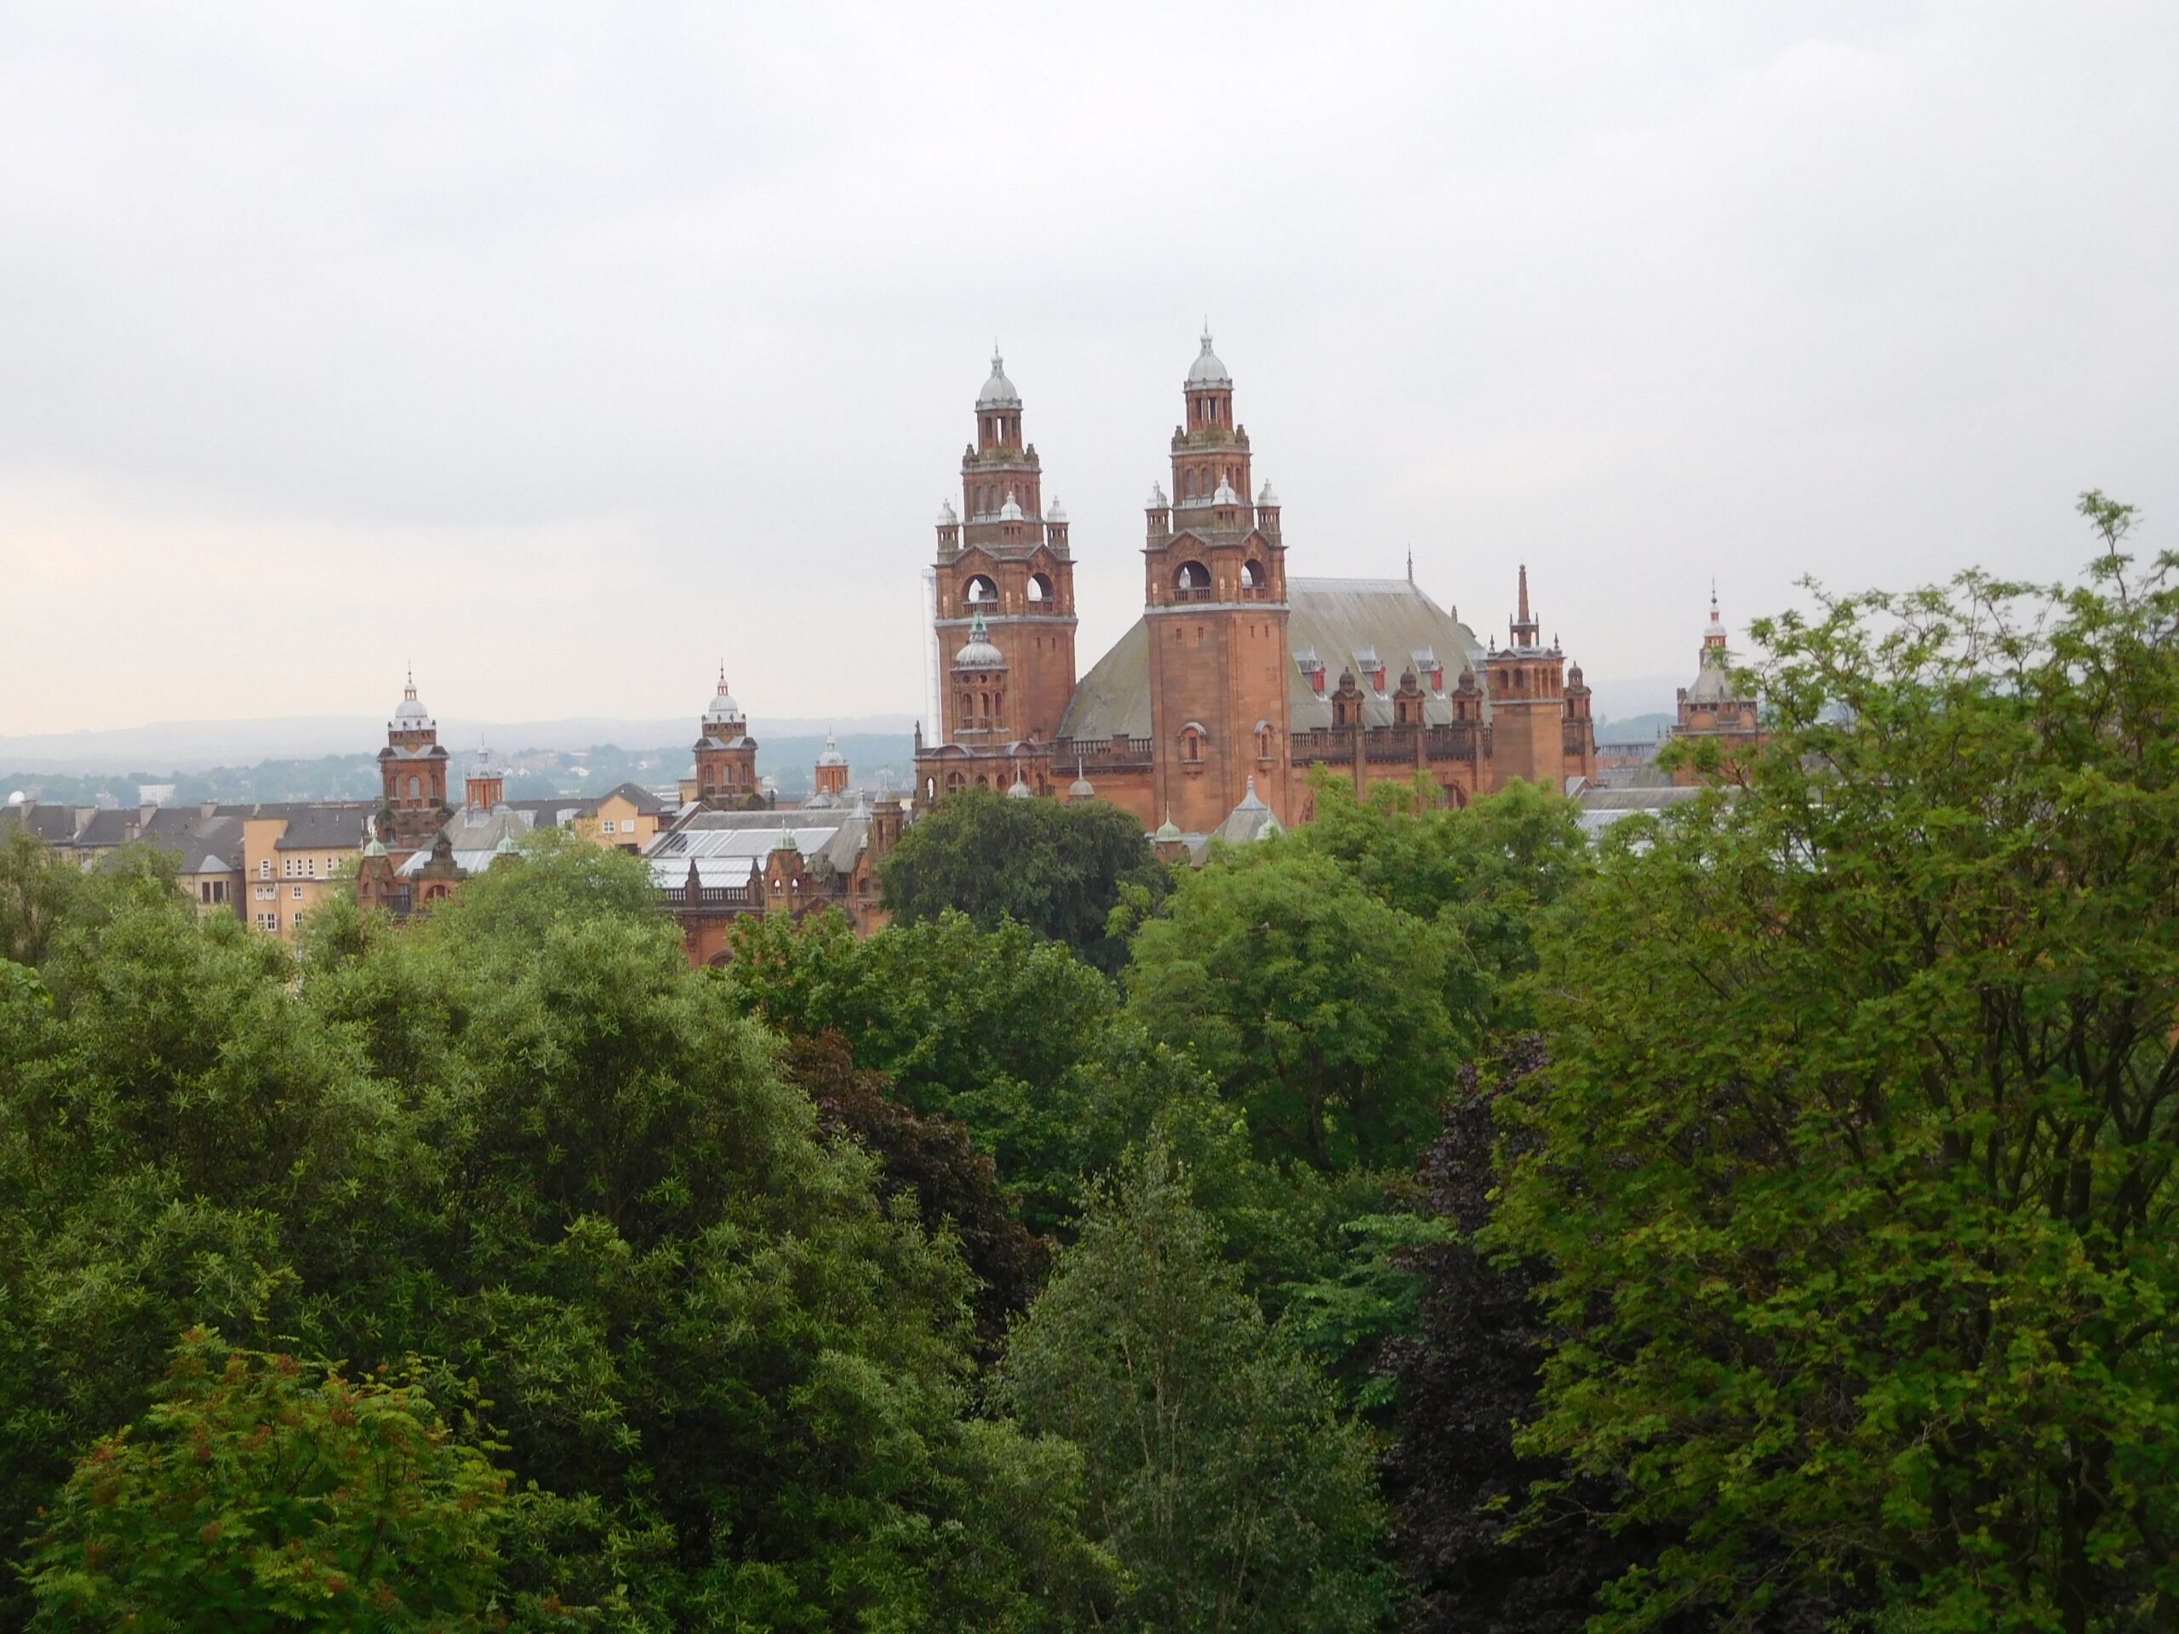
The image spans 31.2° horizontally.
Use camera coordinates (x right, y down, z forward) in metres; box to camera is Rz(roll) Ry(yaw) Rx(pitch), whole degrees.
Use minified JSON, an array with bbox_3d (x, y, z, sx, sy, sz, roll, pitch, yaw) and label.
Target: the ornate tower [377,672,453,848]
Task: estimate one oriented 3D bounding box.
[{"bbox_3d":[-56.071,-4.803,324.054,5.400,15.132,5.400,-1,1,37],"label":"ornate tower"}]

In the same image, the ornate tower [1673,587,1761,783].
[{"bbox_3d":[48.977,-10.419,304.387,5.200,15.936,5.200,-1,1,37],"label":"ornate tower"}]

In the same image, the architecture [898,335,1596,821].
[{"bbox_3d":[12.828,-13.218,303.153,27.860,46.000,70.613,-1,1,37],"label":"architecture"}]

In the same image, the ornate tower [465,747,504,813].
[{"bbox_3d":[-49.655,-3.355,320.552,2.400,5.736,2.400,-1,1,37],"label":"ornate tower"}]

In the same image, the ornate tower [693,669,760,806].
[{"bbox_3d":[-33.016,-7.413,354.181,5.200,12.828,5.200,-1,1,37],"label":"ornate tower"}]

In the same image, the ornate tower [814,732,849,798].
[{"bbox_3d":[-23.381,-4.798,354.840,2.400,6.040,2.400,-1,1,37],"label":"ornate tower"}]

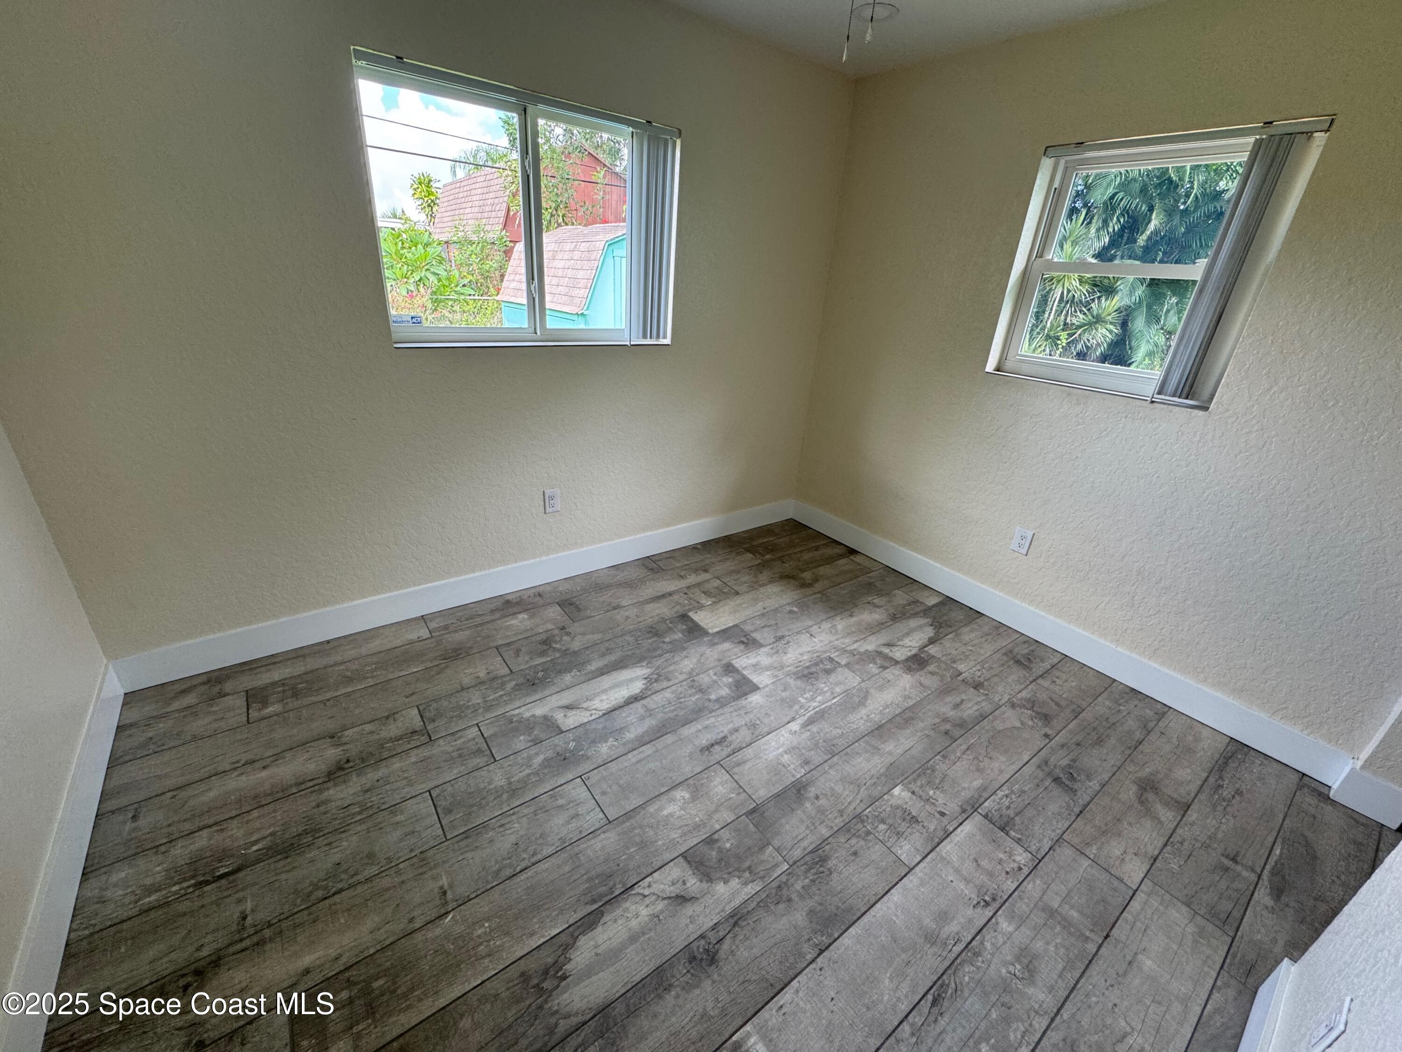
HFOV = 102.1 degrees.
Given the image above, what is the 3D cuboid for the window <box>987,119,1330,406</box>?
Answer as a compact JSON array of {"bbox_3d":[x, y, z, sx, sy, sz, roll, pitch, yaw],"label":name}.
[{"bbox_3d":[1.649,-0.980,2.194,0.115,0.885,0.834,-14,29,-35],"label":"window"}]

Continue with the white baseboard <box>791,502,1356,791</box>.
[{"bbox_3d":[1.412,0.364,2.893,0.016,0.131,2.648,-14,29,-35],"label":"white baseboard"}]

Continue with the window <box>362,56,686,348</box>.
[{"bbox_3d":[-0.643,-1.208,2.320,1.243,0.898,0.115,-14,29,-35],"label":"window"}]

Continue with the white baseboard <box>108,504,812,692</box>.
[{"bbox_3d":[-0.704,0.206,2.905,3.304,0.135,0.016,-14,29,-35],"label":"white baseboard"}]

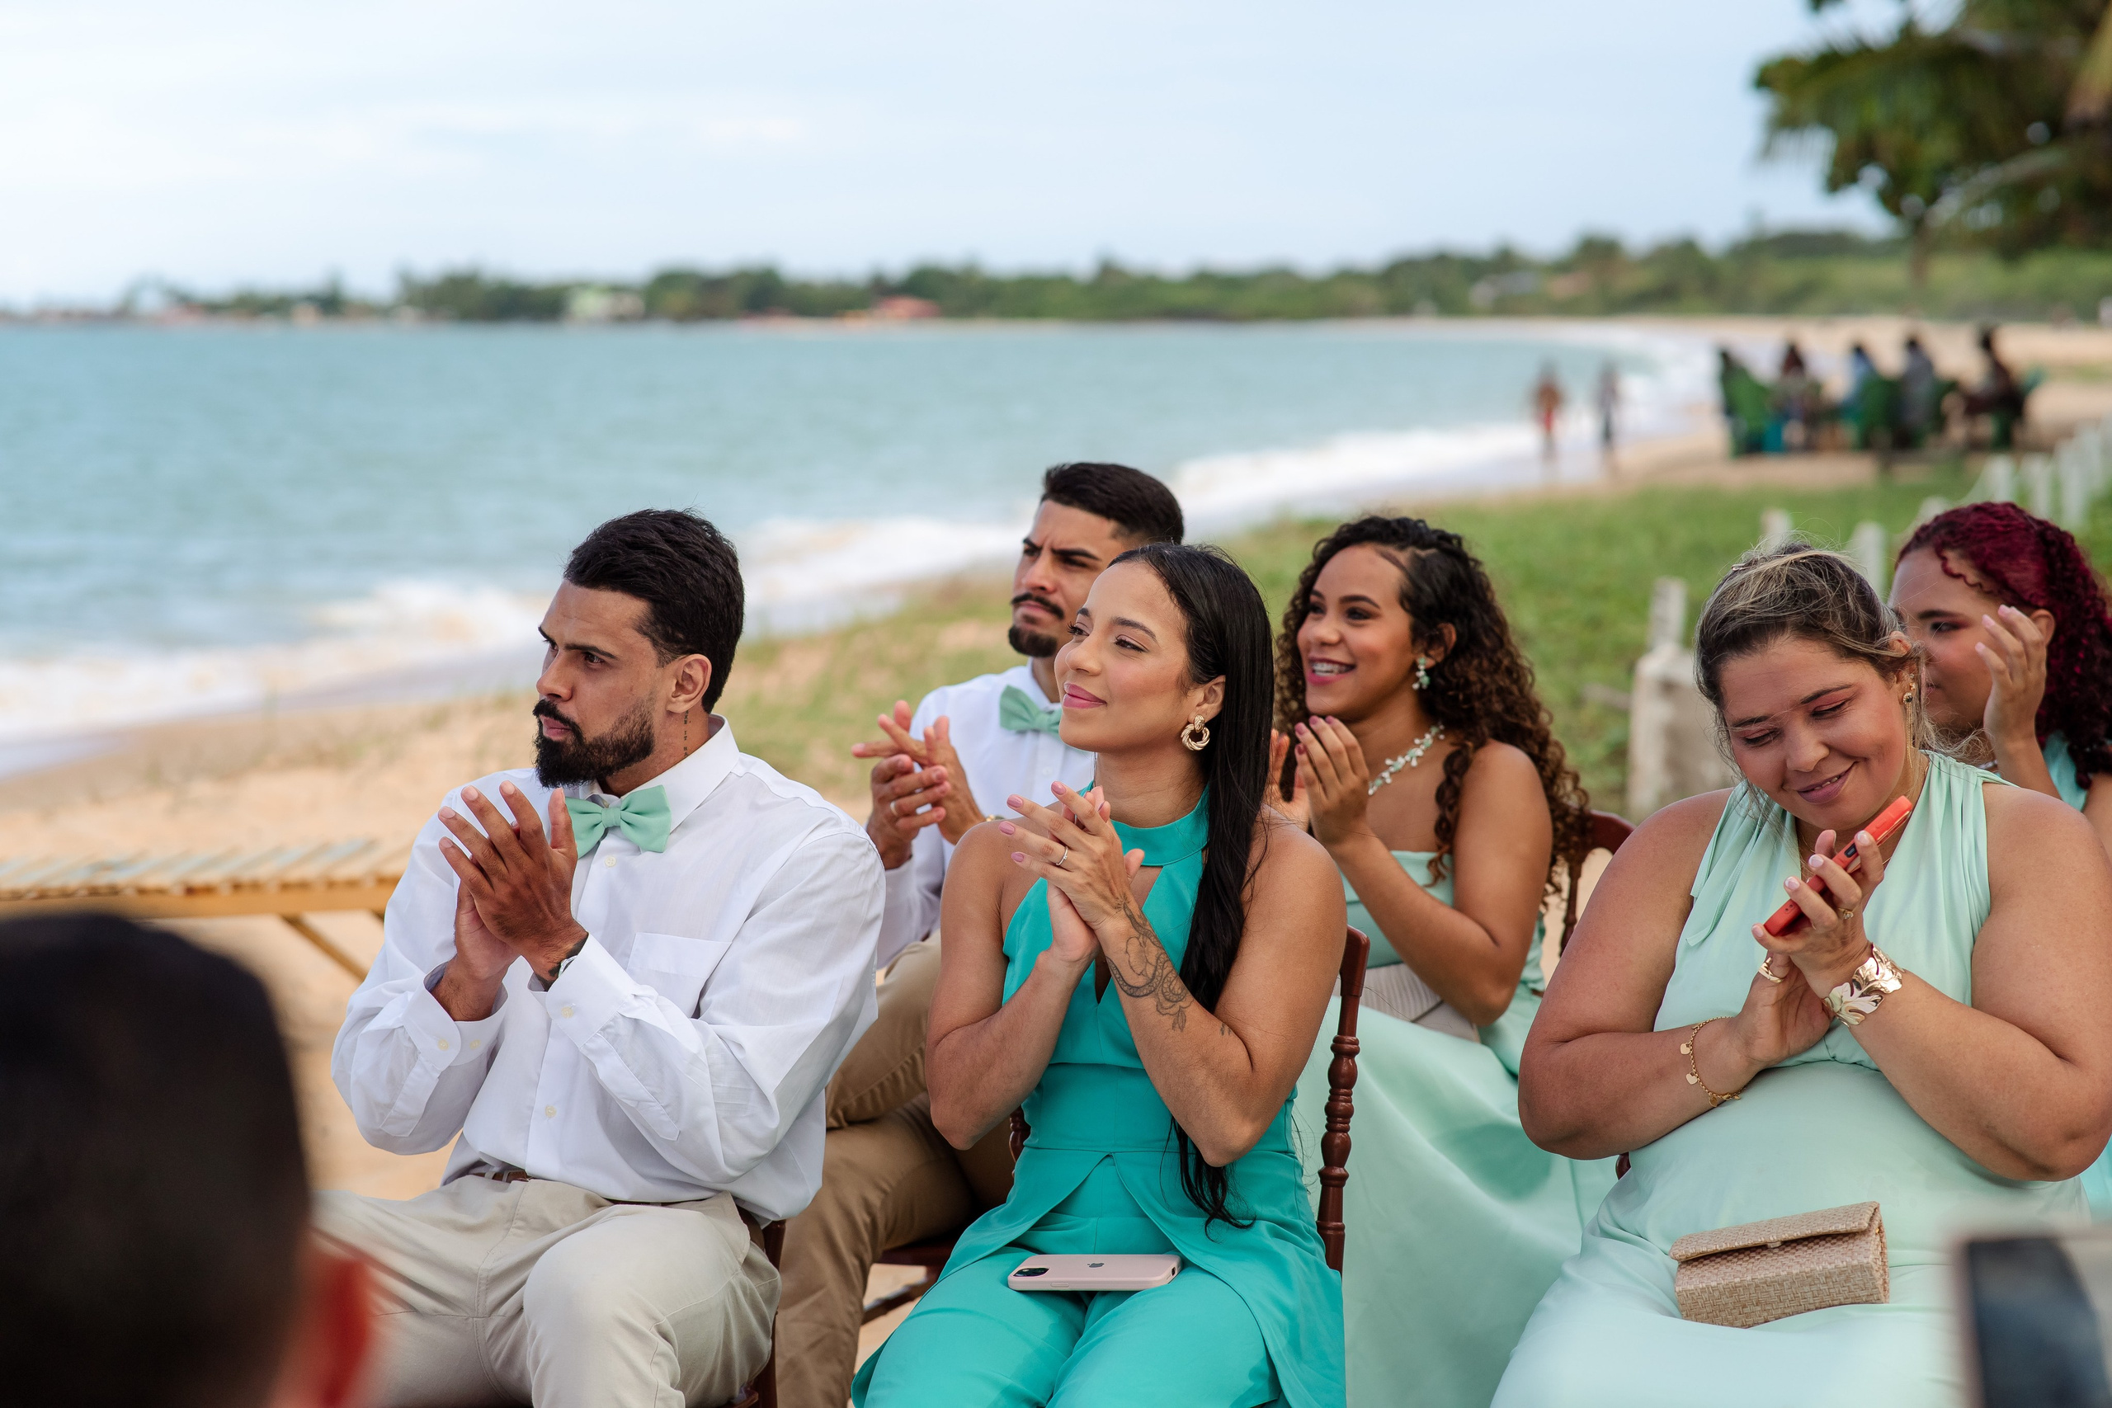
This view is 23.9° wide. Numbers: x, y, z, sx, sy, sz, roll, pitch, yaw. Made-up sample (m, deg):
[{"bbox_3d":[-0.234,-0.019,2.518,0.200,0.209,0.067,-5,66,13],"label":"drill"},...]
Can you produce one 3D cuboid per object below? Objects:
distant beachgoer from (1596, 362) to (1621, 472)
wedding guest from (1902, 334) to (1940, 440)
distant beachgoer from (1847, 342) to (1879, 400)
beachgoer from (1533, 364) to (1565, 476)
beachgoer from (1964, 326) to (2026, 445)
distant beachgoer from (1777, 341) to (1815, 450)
[{"bbox_3d":[8.259,-4.286,74.500,0.470,1.675,0.380,1,5,11],"label":"distant beachgoer"},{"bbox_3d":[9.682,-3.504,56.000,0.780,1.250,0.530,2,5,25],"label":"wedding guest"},{"bbox_3d":[9.214,-3.520,57.000,0.800,1.216,0.500,3,5,30],"label":"distant beachgoer"},{"bbox_3d":[7.359,-4.268,74.500,0.500,1.687,0.380,1,5,11],"label":"beachgoer"},{"bbox_3d":[10.459,-3.528,55.500,0.780,1.349,0.520,0,4,6],"label":"beachgoer"},{"bbox_3d":[8.460,-3.520,57.000,0.550,1.253,0.800,0,4,6],"label":"distant beachgoer"}]

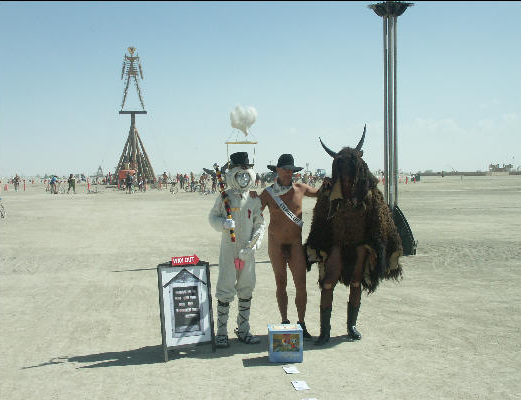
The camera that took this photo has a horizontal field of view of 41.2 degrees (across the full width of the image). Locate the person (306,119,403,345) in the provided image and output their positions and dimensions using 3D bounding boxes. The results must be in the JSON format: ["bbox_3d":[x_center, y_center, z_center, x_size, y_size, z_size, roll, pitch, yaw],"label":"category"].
[{"bbox_3d":[0.905,0.336,6.743,0.950,2.110,0.650,0,2,2],"label":"person"}]

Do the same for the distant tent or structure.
[{"bbox_3d":[-24.170,-16.339,134.000,8.100,26.700,8.100,0,2,0],"label":"distant tent or structure"}]

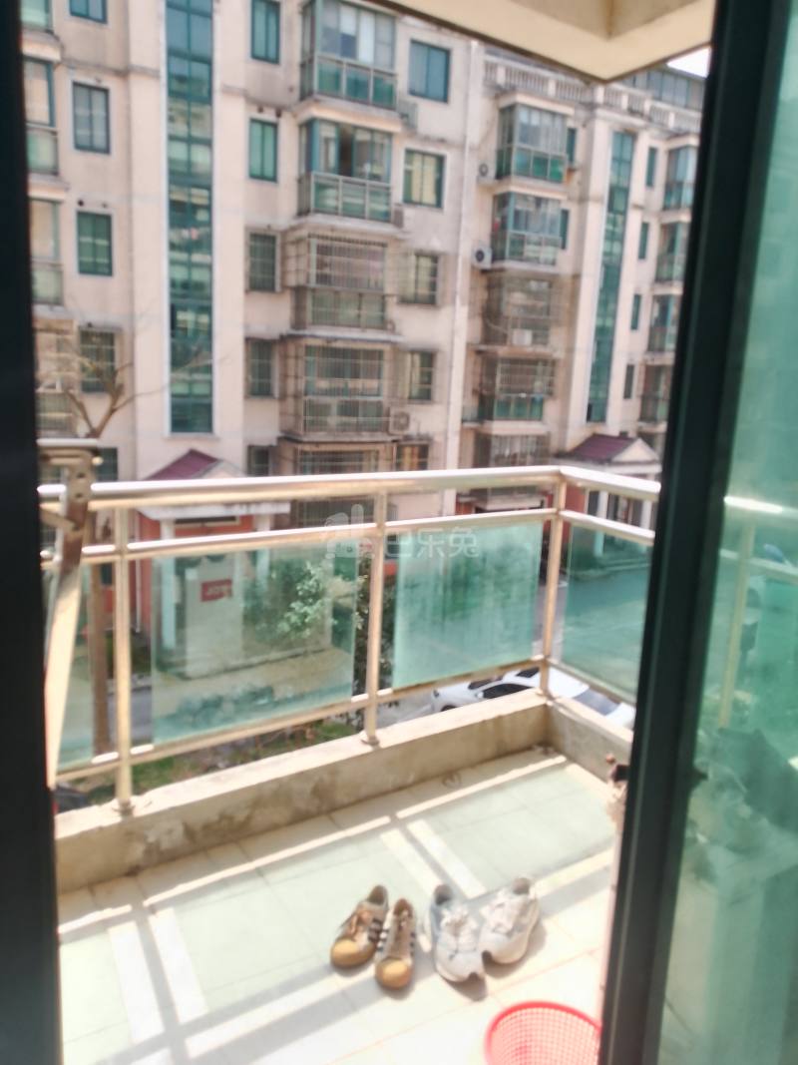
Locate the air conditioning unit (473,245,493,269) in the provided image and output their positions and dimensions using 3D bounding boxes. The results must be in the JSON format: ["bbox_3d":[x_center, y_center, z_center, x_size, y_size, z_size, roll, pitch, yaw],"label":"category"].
[{"bbox_3d":[3.021,-9.993,30.275,0.770,0.620,0.320,-4,13,-29],"label":"air conditioning unit"}]

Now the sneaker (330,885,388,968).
[{"bbox_3d":[-0.098,1.025,2.199,0.100,0.100,0.255,8,13,23],"label":"sneaker"}]

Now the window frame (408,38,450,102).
[{"bbox_3d":[0.868,-13.372,24.121,1.391,1.464,0.120,-4,13,-29],"label":"window frame"}]

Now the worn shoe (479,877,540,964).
[{"bbox_3d":[0.314,1.031,2.248,0.118,0.110,0.275,8,13,22],"label":"worn shoe"}]

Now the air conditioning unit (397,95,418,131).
[{"bbox_3d":[0.110,-11.853,23.673,0.770,0.660,0.320,-4,13,-29],"label":"air conditioning unit"}]

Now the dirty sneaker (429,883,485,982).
[{"bbox_3d":[0.132,0.982,2.068,0.110,0.115,0.280,1,11,-7],"label":"dirty sneaker"}]

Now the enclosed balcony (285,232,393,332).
[{"bbox_3d":[-1.686,-6.947,23.279,2.570,2.380,1.500,-4,13,-29],"label":"enclosed balcony"}]

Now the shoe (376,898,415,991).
[{"bbox_3d":[0.000,0.990,2.033,0.093,0.100,0.255,3,11,4],"label":"shoe"}]

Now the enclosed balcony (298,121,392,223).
[{"bbox_3d":[-1.504,-9.786,22.819,2.380,2.300,1.060,-4,13,-30],"label":"enclosed balcony"}]

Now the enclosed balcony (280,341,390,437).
[{"bbox_3d":[-1.857,-4.128,24.155,2.650,2.550,1.500,-4,13,-30],"label":"enclosed balcony"}]

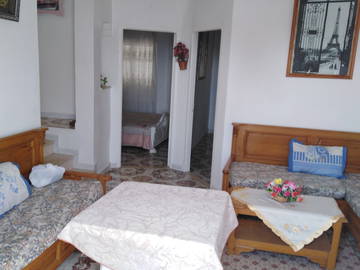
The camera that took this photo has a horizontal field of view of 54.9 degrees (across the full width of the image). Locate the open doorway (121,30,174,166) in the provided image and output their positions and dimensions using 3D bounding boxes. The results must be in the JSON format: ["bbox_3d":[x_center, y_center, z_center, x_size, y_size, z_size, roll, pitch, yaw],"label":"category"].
[{"bbox_3d":[-0.498,-0.493,5.206,0.750,2.040,0.140,2,11,-5],"label":"open doorway"}]

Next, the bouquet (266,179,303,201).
[{"bbox_3d":[0.909,0.468,3.001,0.320,0.180,0.250,6,12,17],"label":"bouquet"}]

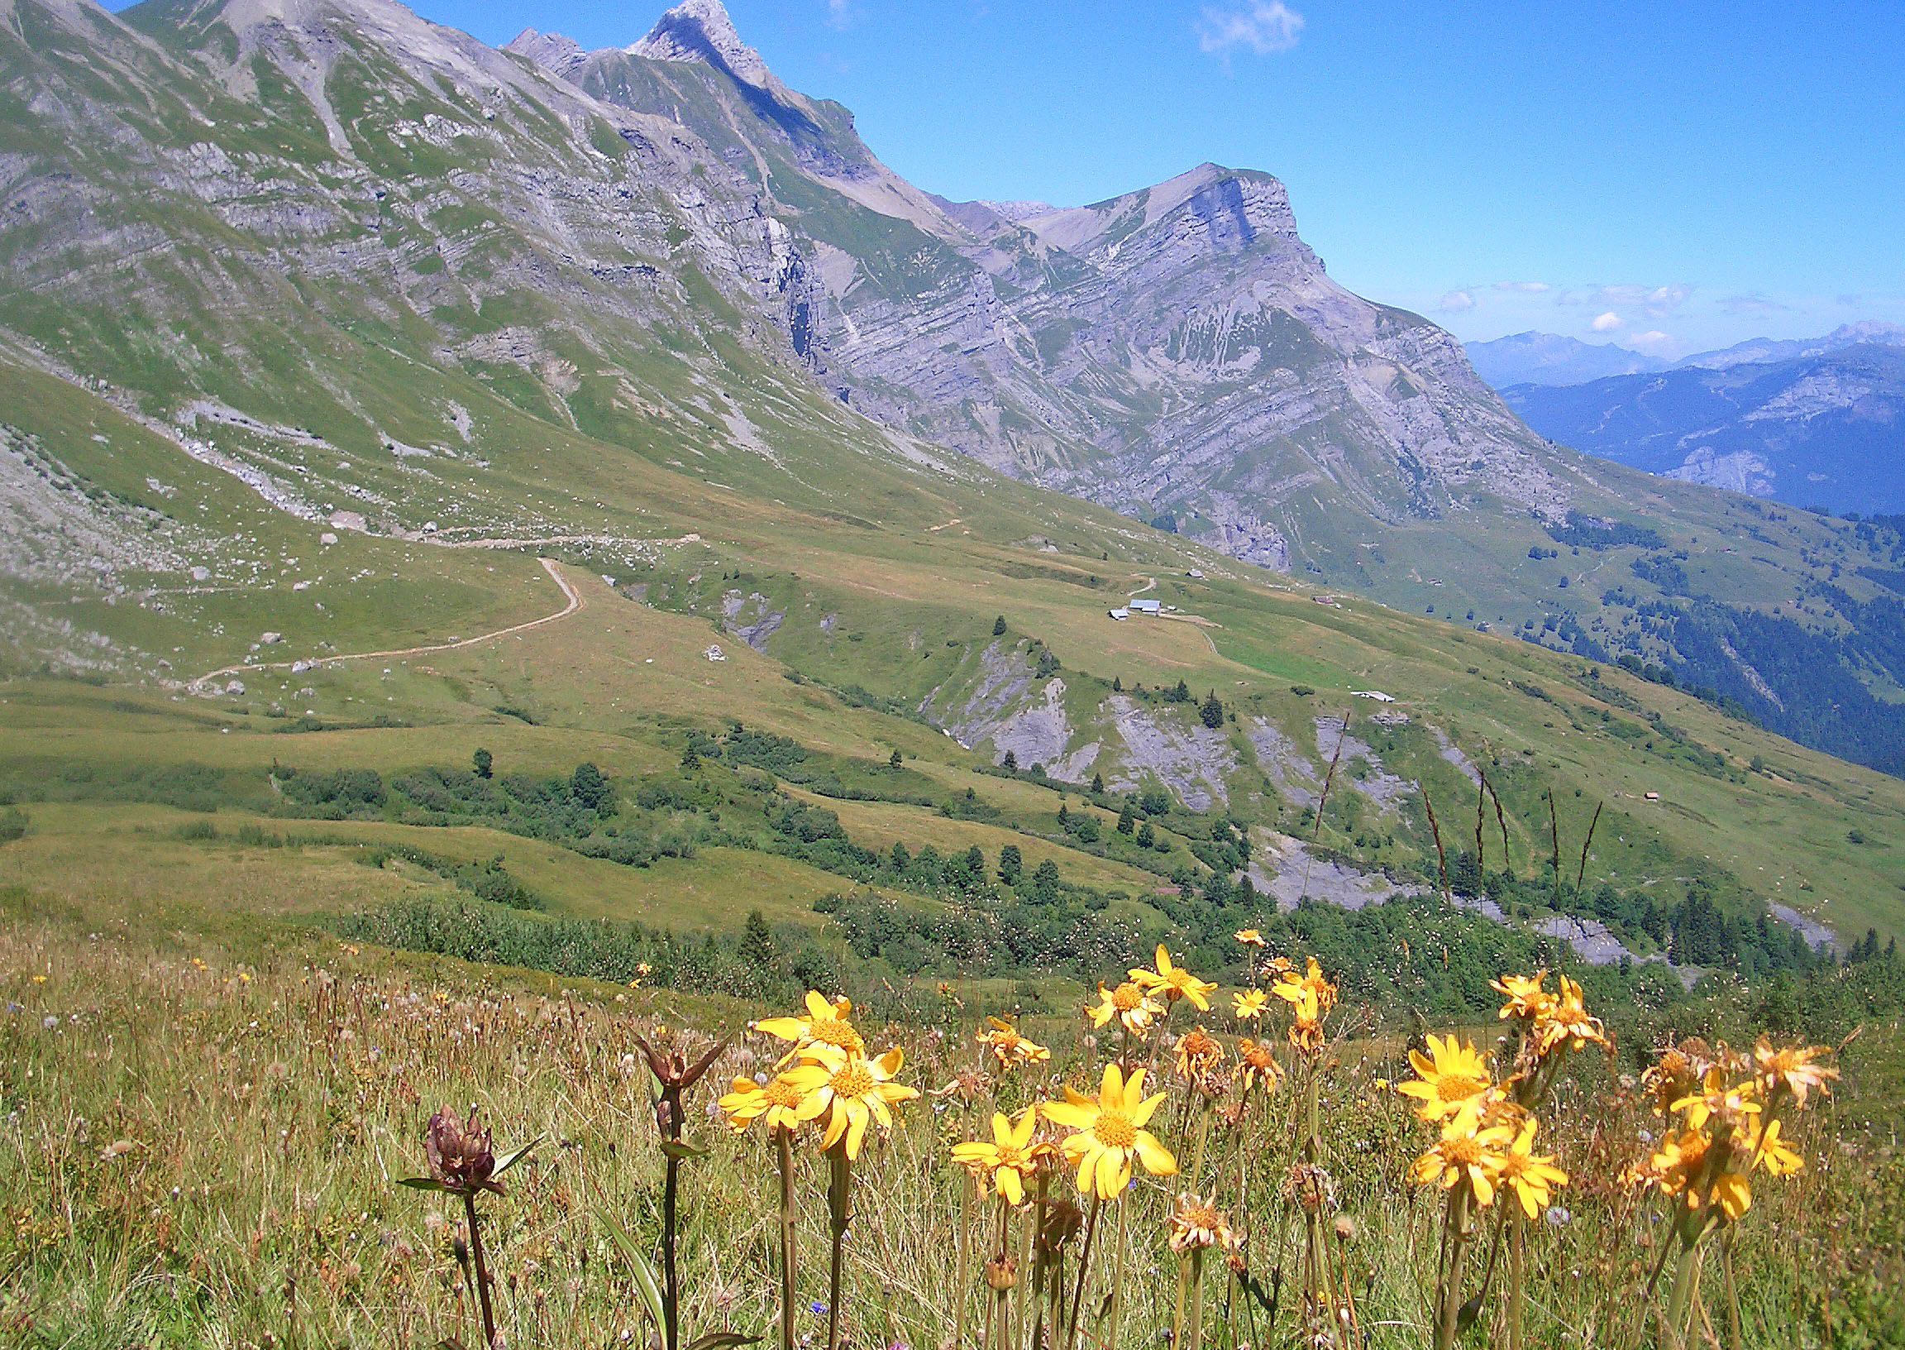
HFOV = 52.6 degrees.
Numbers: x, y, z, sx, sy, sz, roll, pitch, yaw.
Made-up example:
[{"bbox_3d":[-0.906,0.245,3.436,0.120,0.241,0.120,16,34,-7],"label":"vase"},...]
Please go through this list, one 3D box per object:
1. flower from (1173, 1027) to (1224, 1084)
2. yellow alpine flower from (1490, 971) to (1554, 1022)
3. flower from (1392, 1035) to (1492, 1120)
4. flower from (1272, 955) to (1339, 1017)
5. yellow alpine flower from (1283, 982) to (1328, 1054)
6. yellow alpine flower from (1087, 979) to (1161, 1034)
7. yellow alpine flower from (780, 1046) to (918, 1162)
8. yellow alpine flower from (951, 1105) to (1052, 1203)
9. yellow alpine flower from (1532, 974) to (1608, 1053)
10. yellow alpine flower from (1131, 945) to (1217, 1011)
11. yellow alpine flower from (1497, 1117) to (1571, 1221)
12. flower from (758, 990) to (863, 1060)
[{"bbox_3d":[0.162,0.251,1.270,0.033,0.037,0.034,0,-17,7],"label":"flower"},{"bbox_3d":[0.326,0.186,1.100,0.038,0.033,0.038,1,-16,17],"label":"yellow alpine flower"},{"bbox_3d":[0.257,0.211,1.000,0.053,0.049,0.040,1,-26,19],"label":"flower"},{"bbox_3d":[0.242,0.214,1.320,0.046,0.043,0.040,0,-17,0],"label":"flower"},{"bbox_3d":[0.242,0.235,1.320,0.029,0.049,0.032,1,-12,10],"label":"yellow alpine flower"},{"bbox_3d":[0.114,0.219,1.270,0.049,0.037,0.042,1,-22,10],"label":"yellow alpine flower"},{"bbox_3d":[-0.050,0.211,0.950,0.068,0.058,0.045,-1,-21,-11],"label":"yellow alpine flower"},{"bbox_3d":[0.028,0.269,1.080,0.058,0.056,0.040,0,-27,1],"label":"yellow alpine flower"},{"bbox_3d":[0.347,0.190,1.080,0.042,0.044,0.042,1,-16,13],"label":"yellow alpine flower"},{"bbox_3d":[0.152,0.208,1.320,0.058,0.045,0.052,0,-17,2],"label":"yellow alpine flower"},{"bbox_3d":[0.307,0.261,1.020,0.041,0.055,0.038,-1,-16,-23],"label":"yellow alpine flower"},{"bbox_3d":[-0.072,0.182,0.980,0.058,0.042,0.050,-1,-32,-9],"label":"flower"}]

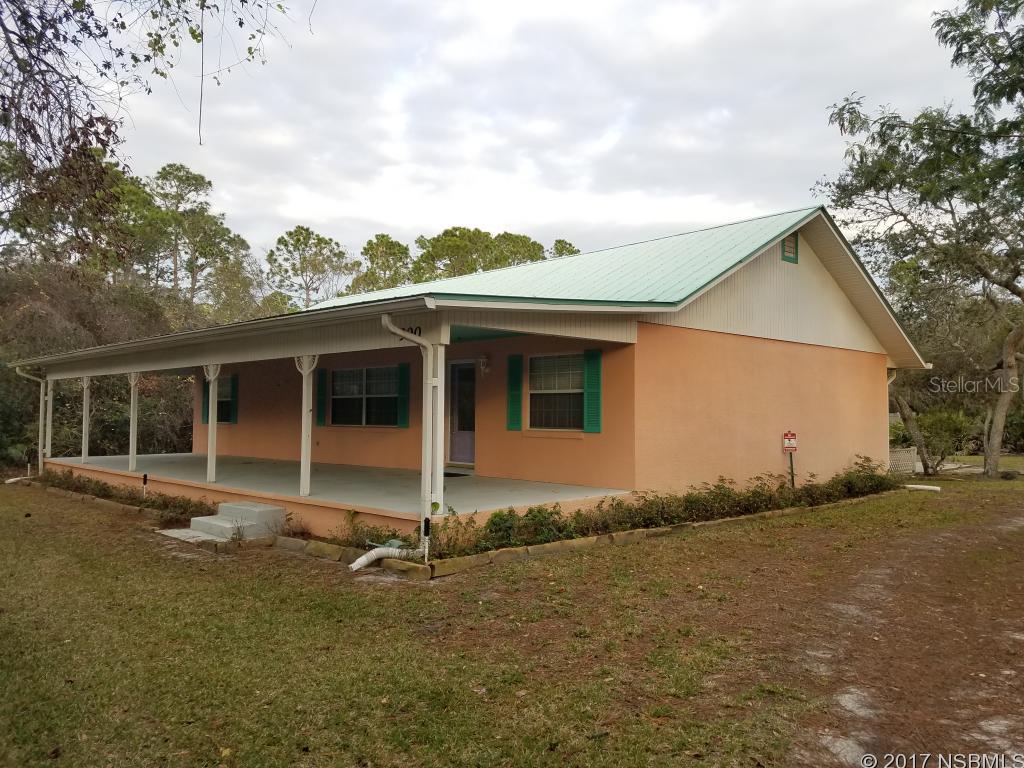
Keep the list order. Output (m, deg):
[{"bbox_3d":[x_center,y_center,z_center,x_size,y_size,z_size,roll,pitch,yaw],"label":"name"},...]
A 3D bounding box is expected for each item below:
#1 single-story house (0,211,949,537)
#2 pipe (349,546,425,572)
[{"bbox_3d":[-1.198,-0.484,20.052,17.322,5.685,16.711,-2,-3,45],"label":"single-story house"},{"bbox_3d":[-1.416,1.967,8.705,0.940,0.221,0.213,1,-2,-33],"label":"pipe"}]

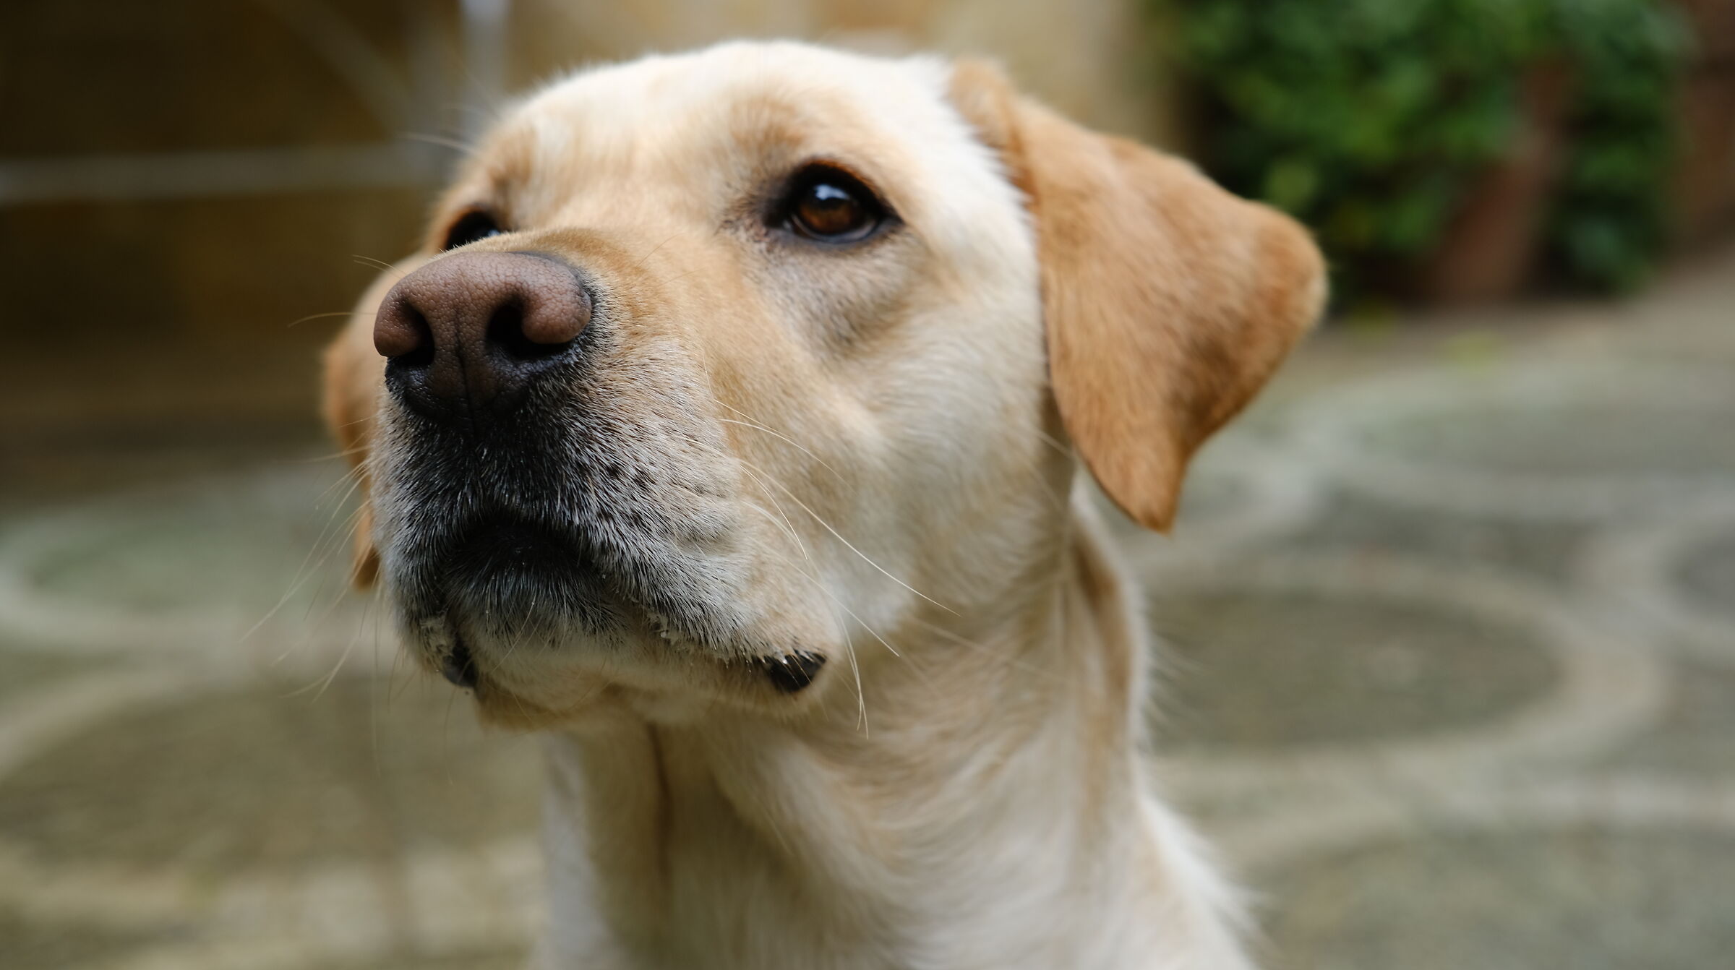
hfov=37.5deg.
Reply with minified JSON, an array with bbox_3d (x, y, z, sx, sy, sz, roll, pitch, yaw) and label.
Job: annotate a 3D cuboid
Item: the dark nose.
[{"bbox_3d":[-0.070,-0.027,0.472,0.040,0.030,0.025,-5,-5,17],"label":"dark nose"}]

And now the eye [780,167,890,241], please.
[{"bbox_3d":[-0.007,-0.061,0.555,0.023,0.016,0.013,-4,-4,5],"label":"eye"}]

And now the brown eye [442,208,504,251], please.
[{"bbox_3d":[-0.088,-0.055,0.578,0.022,0.016,0.013,-5,-6,25],"label":"brown eye"}]

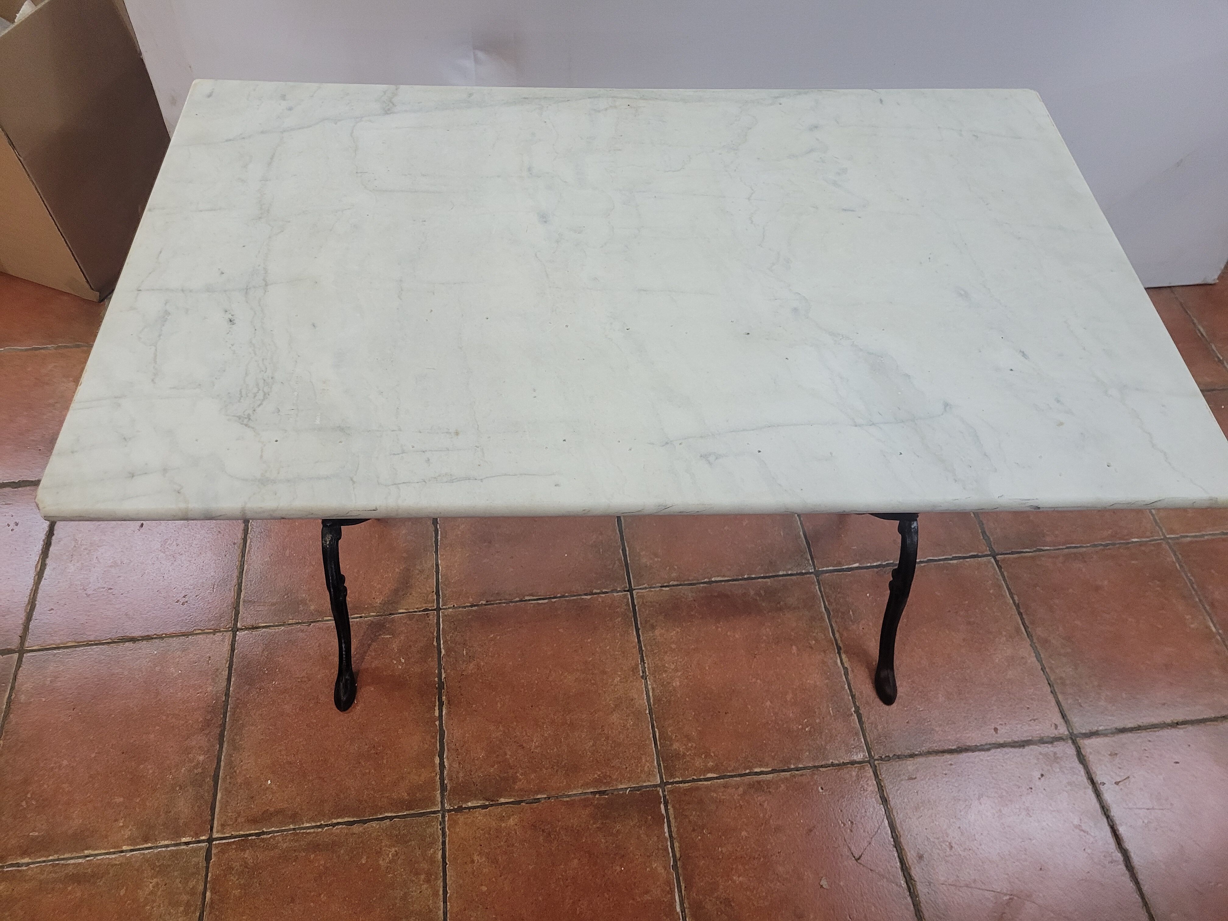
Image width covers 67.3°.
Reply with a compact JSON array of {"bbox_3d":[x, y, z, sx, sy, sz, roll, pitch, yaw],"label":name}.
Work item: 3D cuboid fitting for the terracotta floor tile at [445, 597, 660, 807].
[{"bbox_3d":[-0.113,0.384,1.512,0.329,0.010,0.329,-5,55,-6],"label":"terracotta floor tile"}]

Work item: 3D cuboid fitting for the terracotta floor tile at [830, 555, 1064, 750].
[{"bbox_3d":[0.556,0.329,1.586,0.329,0.010,0.329,-5,55,-6],"label":"terracotta floor tile"}]

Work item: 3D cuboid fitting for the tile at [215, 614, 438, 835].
[{"bbox_3d":[-0.448,0.411,1.475,0.329,0.010,0.329,-5,55,-6],"label":"tile"}]

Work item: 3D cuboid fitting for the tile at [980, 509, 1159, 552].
[{"bbox_3d":[0.847,0.026,1.815,0.329,0.010,0.329,-5,55,-6],"label":"tile"}]

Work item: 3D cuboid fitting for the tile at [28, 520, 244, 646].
[{"bbox_3d":[-0.827,0.164,1.630,0.329,0.010,0.329,-5,55,-6],"label":"tile"}]

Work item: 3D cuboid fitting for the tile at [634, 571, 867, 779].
[{"bbox_3d":[0.222,0.356,1.549,0.329,0.010,0.329,-5,55,-6],"label":"tile"}]

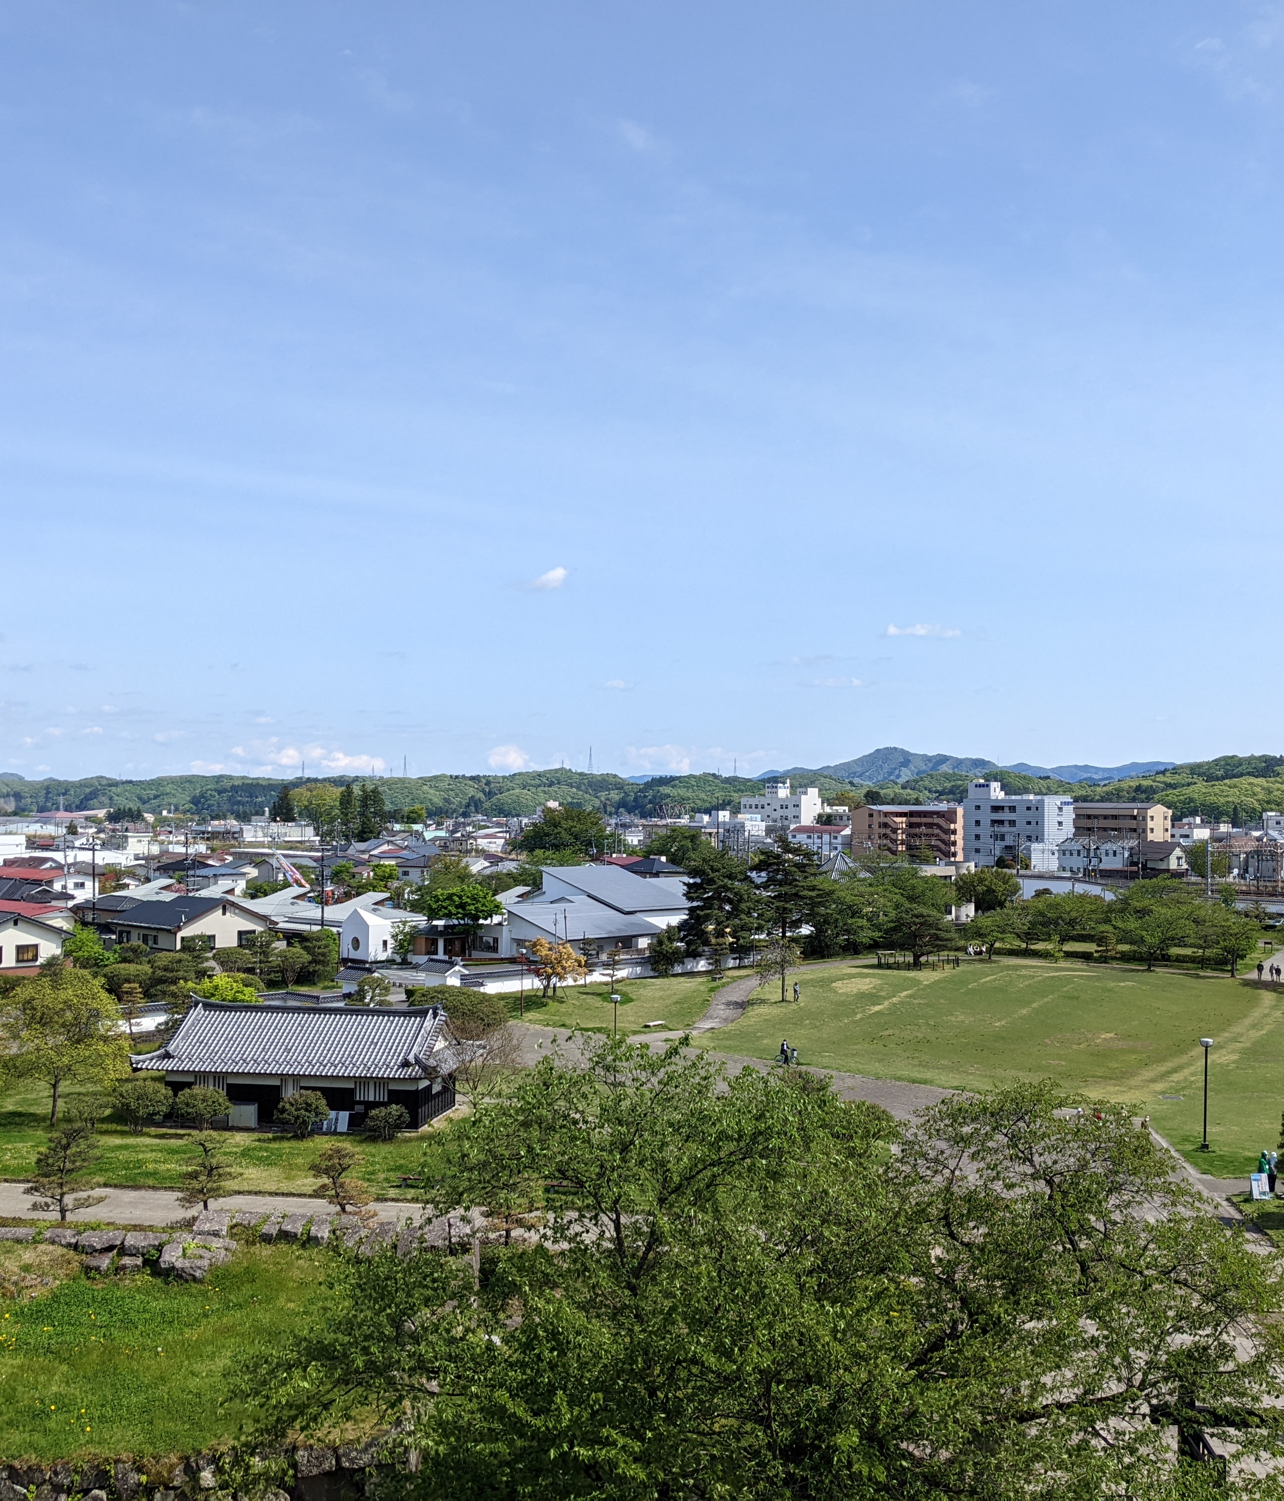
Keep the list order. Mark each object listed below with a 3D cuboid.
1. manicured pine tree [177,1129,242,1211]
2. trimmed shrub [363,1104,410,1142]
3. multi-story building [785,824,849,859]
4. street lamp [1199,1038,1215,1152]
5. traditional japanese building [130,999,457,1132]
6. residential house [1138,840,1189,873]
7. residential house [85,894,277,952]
[{"bbox_3d":[-17.471,16.838,62.693,2.510,3.260,2.510,0,-2,0],"label":"manicured pine tree"},{"bbox_3d":[-12.277,17.909,74.991,2.200,1.800,2.100,0,-2,0],"label":"trimmed shrub"},{"bbox_3d":[49.609,23.858,420.866,9.000,9.300,17.500,2,-2,-45],"label":"multi-story building"},{"bbox_3d":[26.757,16.305,74.049,0.637,5.210,0.637,0,-2,0],"label":"street lamp"},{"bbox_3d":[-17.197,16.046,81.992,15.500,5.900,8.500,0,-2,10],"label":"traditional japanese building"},{"bbox_3d":[101.608,21.498,306.395,7.800,6.800,8.800,1,-2,-40],"label":"residential house"},{"bbox_3d":[-49.170,18.650,168.707,11.800,5.641,15.500,2,-2,-45],"label":"residential house"}]

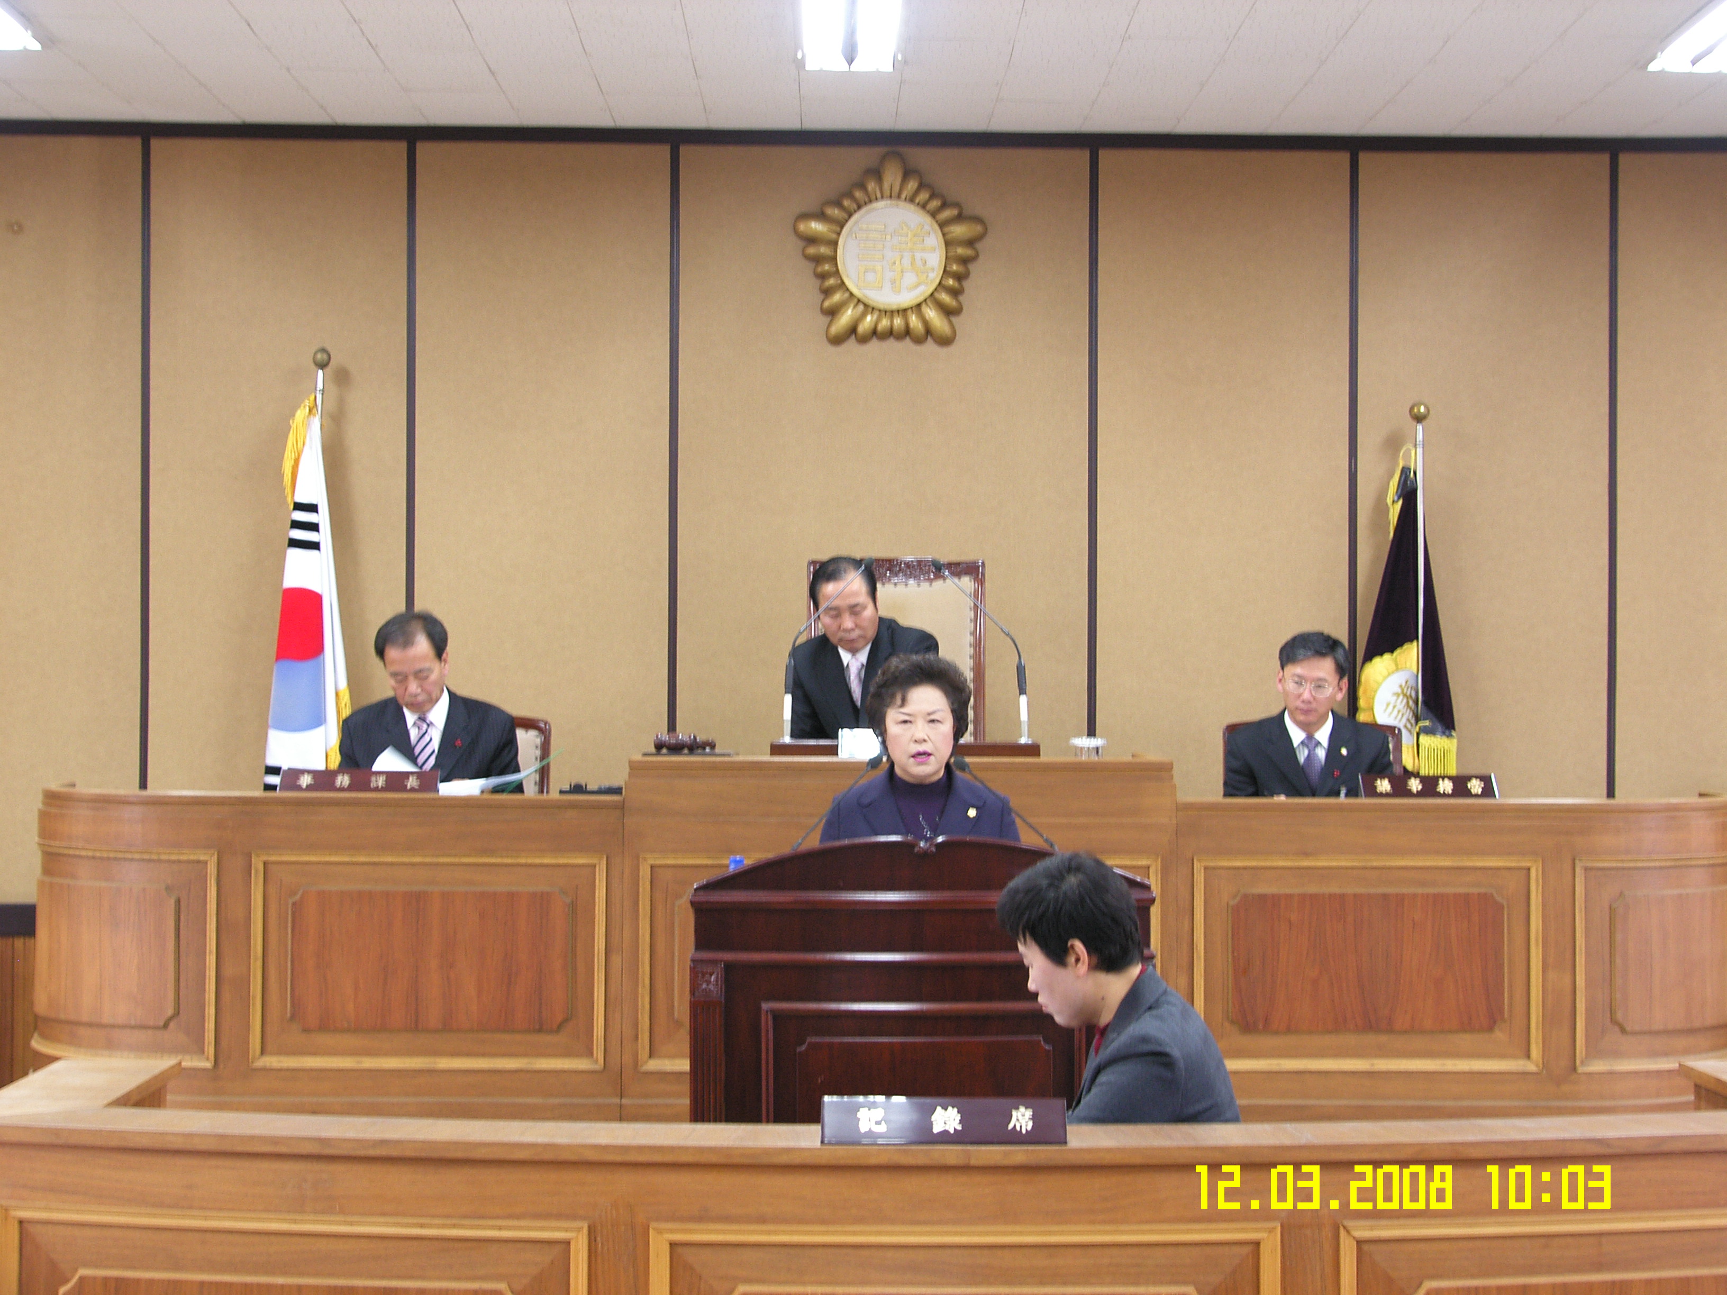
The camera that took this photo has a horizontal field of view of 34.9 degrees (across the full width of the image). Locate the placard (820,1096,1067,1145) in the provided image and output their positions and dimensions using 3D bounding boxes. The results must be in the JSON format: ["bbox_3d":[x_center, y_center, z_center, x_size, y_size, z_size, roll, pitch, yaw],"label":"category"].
[{"bbox_3d":[0.102,0.604,3.500,0.311,0.062,0.070,0,-1,-1],"label":"placard"}]

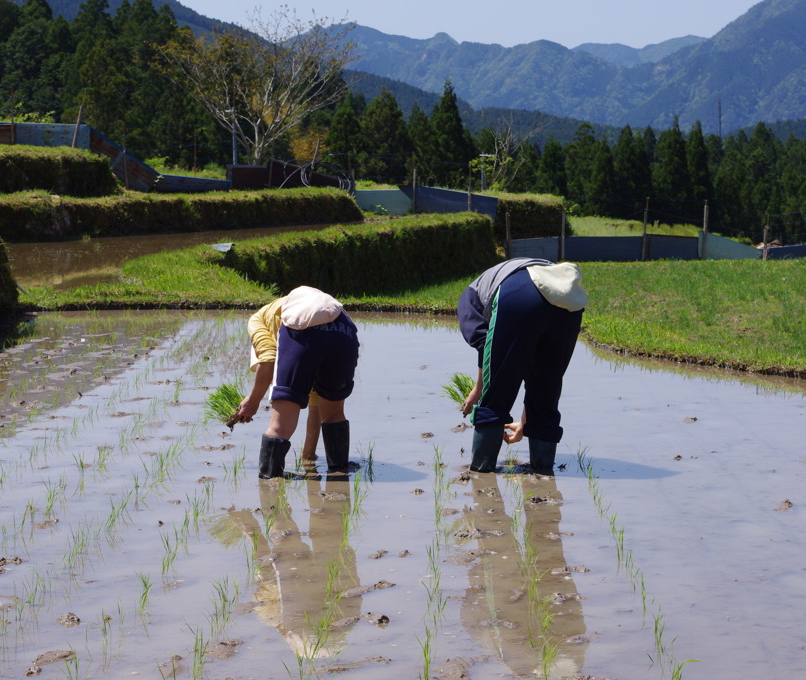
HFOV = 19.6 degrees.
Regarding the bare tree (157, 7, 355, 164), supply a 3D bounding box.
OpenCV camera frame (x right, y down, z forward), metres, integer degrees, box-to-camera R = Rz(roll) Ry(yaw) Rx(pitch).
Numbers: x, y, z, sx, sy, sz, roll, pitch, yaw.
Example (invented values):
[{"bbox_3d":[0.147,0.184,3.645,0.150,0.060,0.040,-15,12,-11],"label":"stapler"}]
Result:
[{"bbox_3d":[-3.522,-6.046,56.000,4.712,3.942,4.500,0,4,0],"label":"bare tree"}]

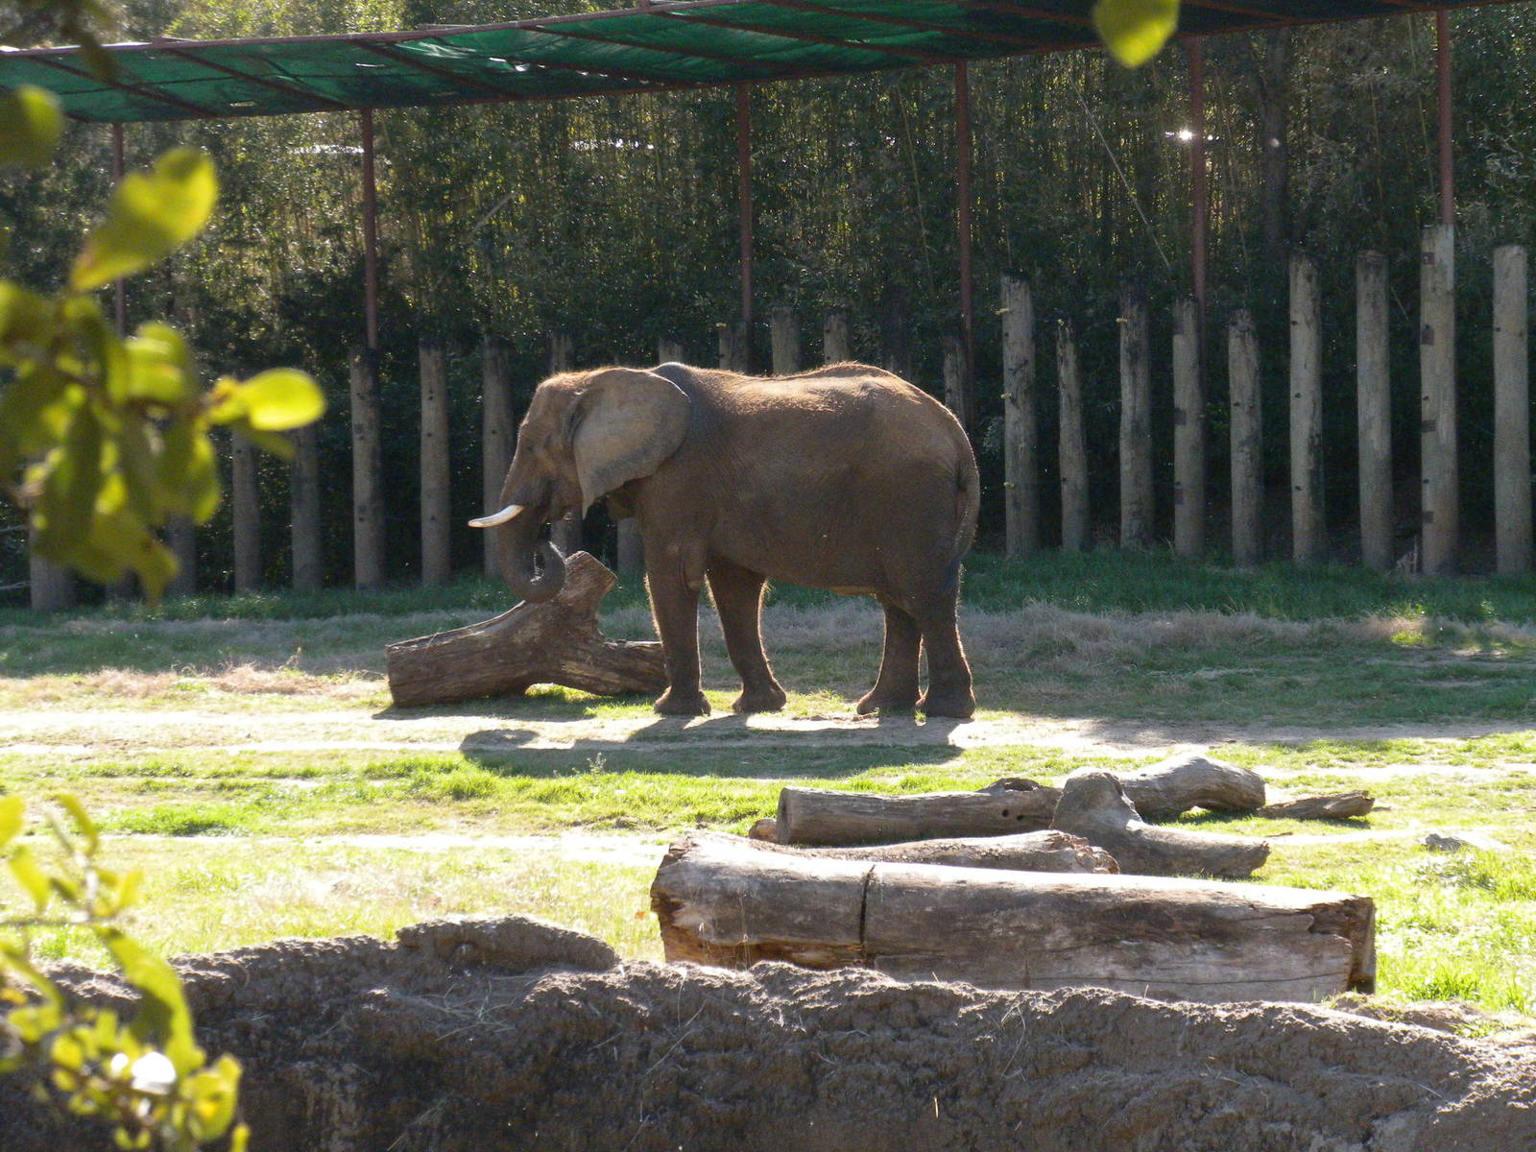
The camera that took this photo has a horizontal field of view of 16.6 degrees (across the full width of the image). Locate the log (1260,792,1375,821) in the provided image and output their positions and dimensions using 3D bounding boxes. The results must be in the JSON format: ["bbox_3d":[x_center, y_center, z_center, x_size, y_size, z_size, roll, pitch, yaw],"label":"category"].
[{"bbox_3d":[3.273,1.372,31.494,0.700,0.160,0.190,-1,4,-3],"label":"log"}]

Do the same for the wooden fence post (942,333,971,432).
[{"bbox_3d":[1.867,-1.244,52.214,0.280,2.250,0.280,-1,4,0],"label":"wooden fence post"}]

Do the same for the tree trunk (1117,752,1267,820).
[{"bbox_3d":[2.516,1.244,31.986,1.000,0.370,0.400,-1,4,2],"label":"tree trunk"}]

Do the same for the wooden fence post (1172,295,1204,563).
[{"bbox_3d":[4.142,-1.419,52.003,0.300,2.540,0.300,-1,4,0],"label":"wooden fence post"}]

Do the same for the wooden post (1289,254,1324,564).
[{"bbox_3d":[5.504,-1.700,54.000,0.320,3.170,0.320,-1,3,0],"label":"wooden post"}]

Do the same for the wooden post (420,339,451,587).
[{"bbox_3d":[-3.409,-1.154,54.000,0.307,2.516,0.307,-1,3,-4],"label":"wooden post"}]

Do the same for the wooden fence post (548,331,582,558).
[{"bbox_3d":[-1.984,-1.188,51.709,0.310,2.370,0.310,-1,4,0],"label":"wooden fence post"}]

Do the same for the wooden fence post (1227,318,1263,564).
[{"bbox_3d":[4.633,-1.347,51.204,0.320,2.500,0.320,-1,4,0],"label":"wooden fence post"}]

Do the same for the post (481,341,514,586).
[{"bbox_3d":[-2.739,-1.192,53.500,0.304,2.444,0.304,-1,3,-3],"label":"post"}]

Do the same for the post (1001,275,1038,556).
[{"bbox_3d":[2.714,-1.729,57.000,0.330,3.050,0.330,-1,3,0],"label":"post"}]

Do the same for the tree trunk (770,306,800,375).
[{"bbox_3d":[0.189,-1.509,57.500,0.300,2.800,0.300,-1,3,0],"label":"tree trunk"}]

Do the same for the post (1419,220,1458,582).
[{"bbox_3d":[6.098,-1.598,48.000,0.327,3.185,0.327,-1,3,7],"label":"post"}]

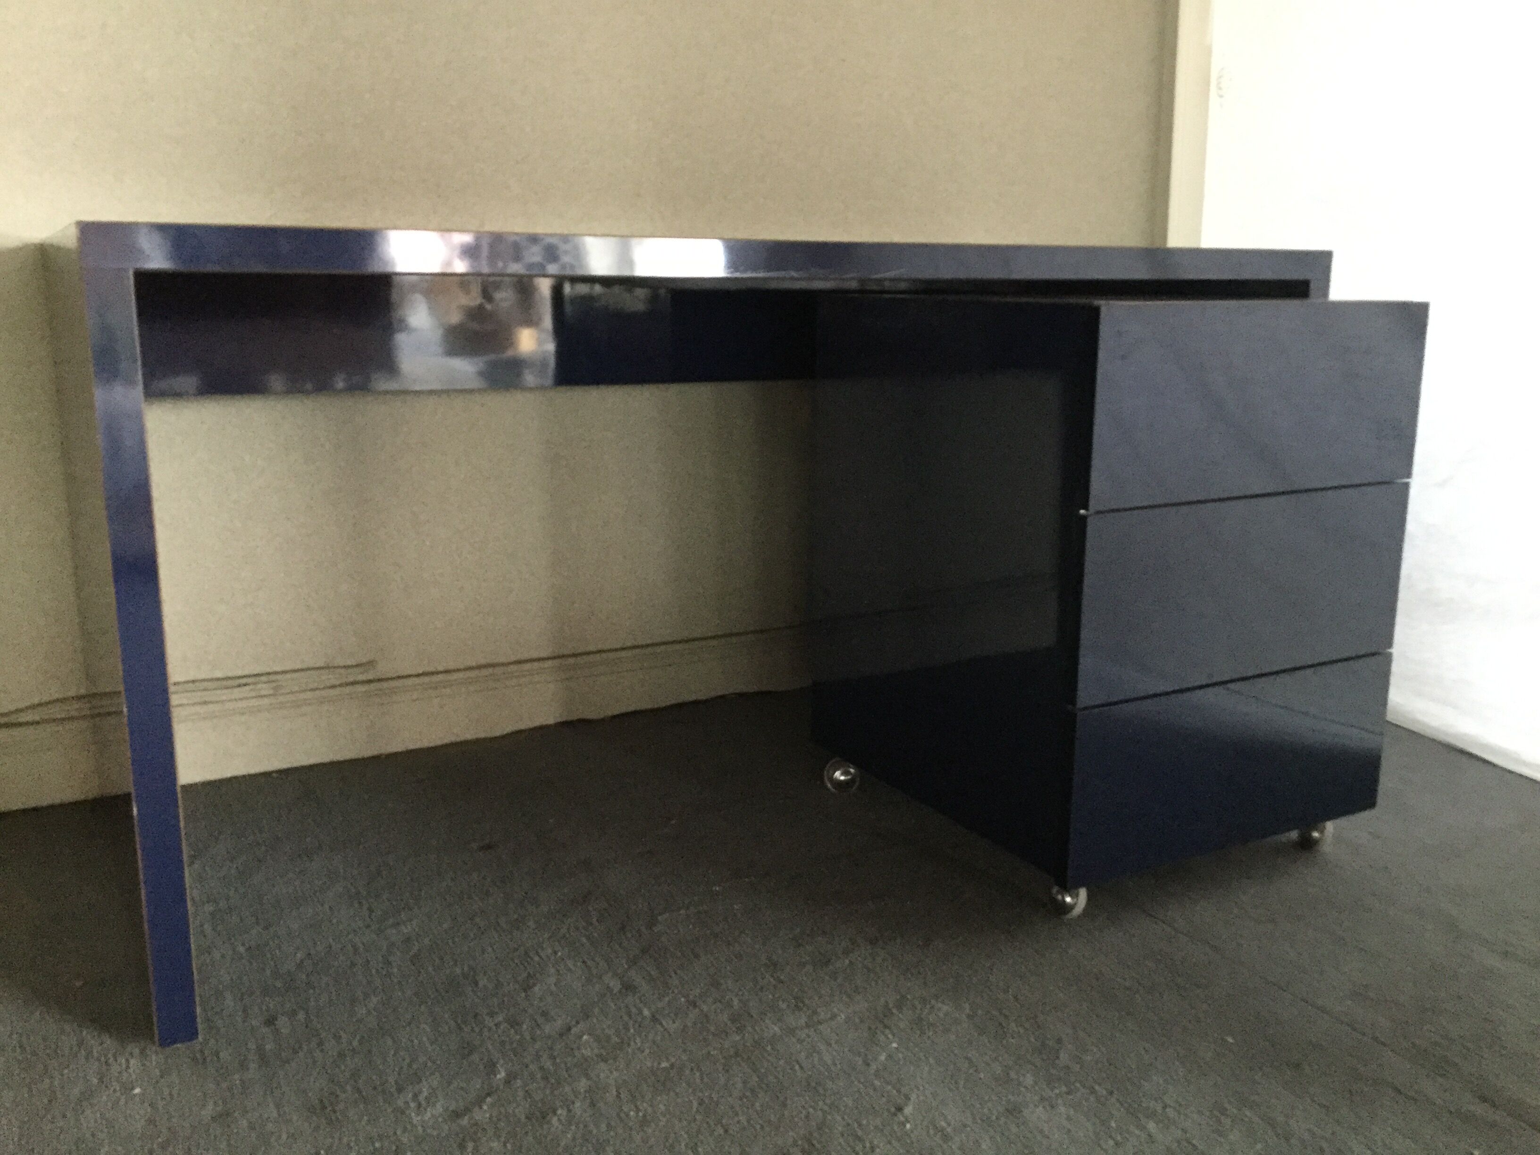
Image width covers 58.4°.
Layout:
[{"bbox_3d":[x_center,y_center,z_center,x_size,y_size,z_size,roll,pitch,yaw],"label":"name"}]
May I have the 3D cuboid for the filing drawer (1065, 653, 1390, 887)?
[{"bbox_3d":[0.416,0.165,1.788,0.494,0.199,0.500,-6,14,-28],"label":"filing drawer"}]

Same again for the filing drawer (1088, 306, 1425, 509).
[{"bbox_3d":[0.419,-0.238,1.700,0.494,0.203,0.500,-6,14,-28],"label":"filing drawer"}]

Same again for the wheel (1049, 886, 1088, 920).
[{"bbox_3d":[0.334,0.354,1.543,0.050,0.056,0.050,-6,14,-28],"label":"wheel"}]

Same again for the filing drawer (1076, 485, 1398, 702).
[{"bbox_3d":[0.418,-0.036,1.744,0.494,0.203,0.500,-6,14,-28],"label":"filing drawer"}]

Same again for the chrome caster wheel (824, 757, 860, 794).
[{"bbox_3d":[0.101,0.272,1.915,0.050,0.056,0.050,-6,14,-28],"label":"chrome caster wheel"}]

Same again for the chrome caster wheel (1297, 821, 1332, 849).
[{"bbox_3d":[0.689,0.315,1.740,0.050,0.056,0.050,-6,14,-28],"label":"chrome caster wheel"}]

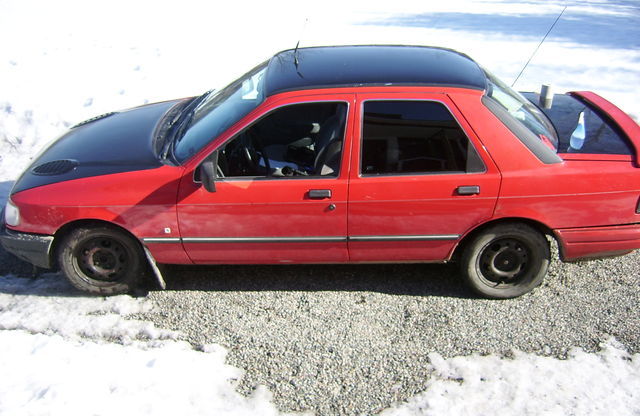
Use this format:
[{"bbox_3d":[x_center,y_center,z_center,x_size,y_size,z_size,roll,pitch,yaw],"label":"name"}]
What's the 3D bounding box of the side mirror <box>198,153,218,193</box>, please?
[{"bbox_3d":[-0.657,-0.190,3.807,0.100,0.130,0.180,0,27,3],"label":"side mirror"}]

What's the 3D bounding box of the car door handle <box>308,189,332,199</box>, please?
[{"bbox_3d":[0.004,-0.087,3.879,0.145,0.050,0.040,0,27,3],"label":"car door handle"}]

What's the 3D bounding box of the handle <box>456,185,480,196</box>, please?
[{"bbox_3d":[0.879,-0.102,3.821,0.140,0.050,0.040,0,27,3],"label":"handle"}]

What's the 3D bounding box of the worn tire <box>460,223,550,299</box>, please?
[{"bbox_3d":[1.183,0.320,4.133,0.565,0.565,0.180,0,27,3],"label":"worn tire"}]

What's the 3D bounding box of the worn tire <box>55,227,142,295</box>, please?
[{"bbox_3d":[-1.421,0.314,4.278,0.565,0.565,0.180,0,27,3],"label":"worn tire"}]

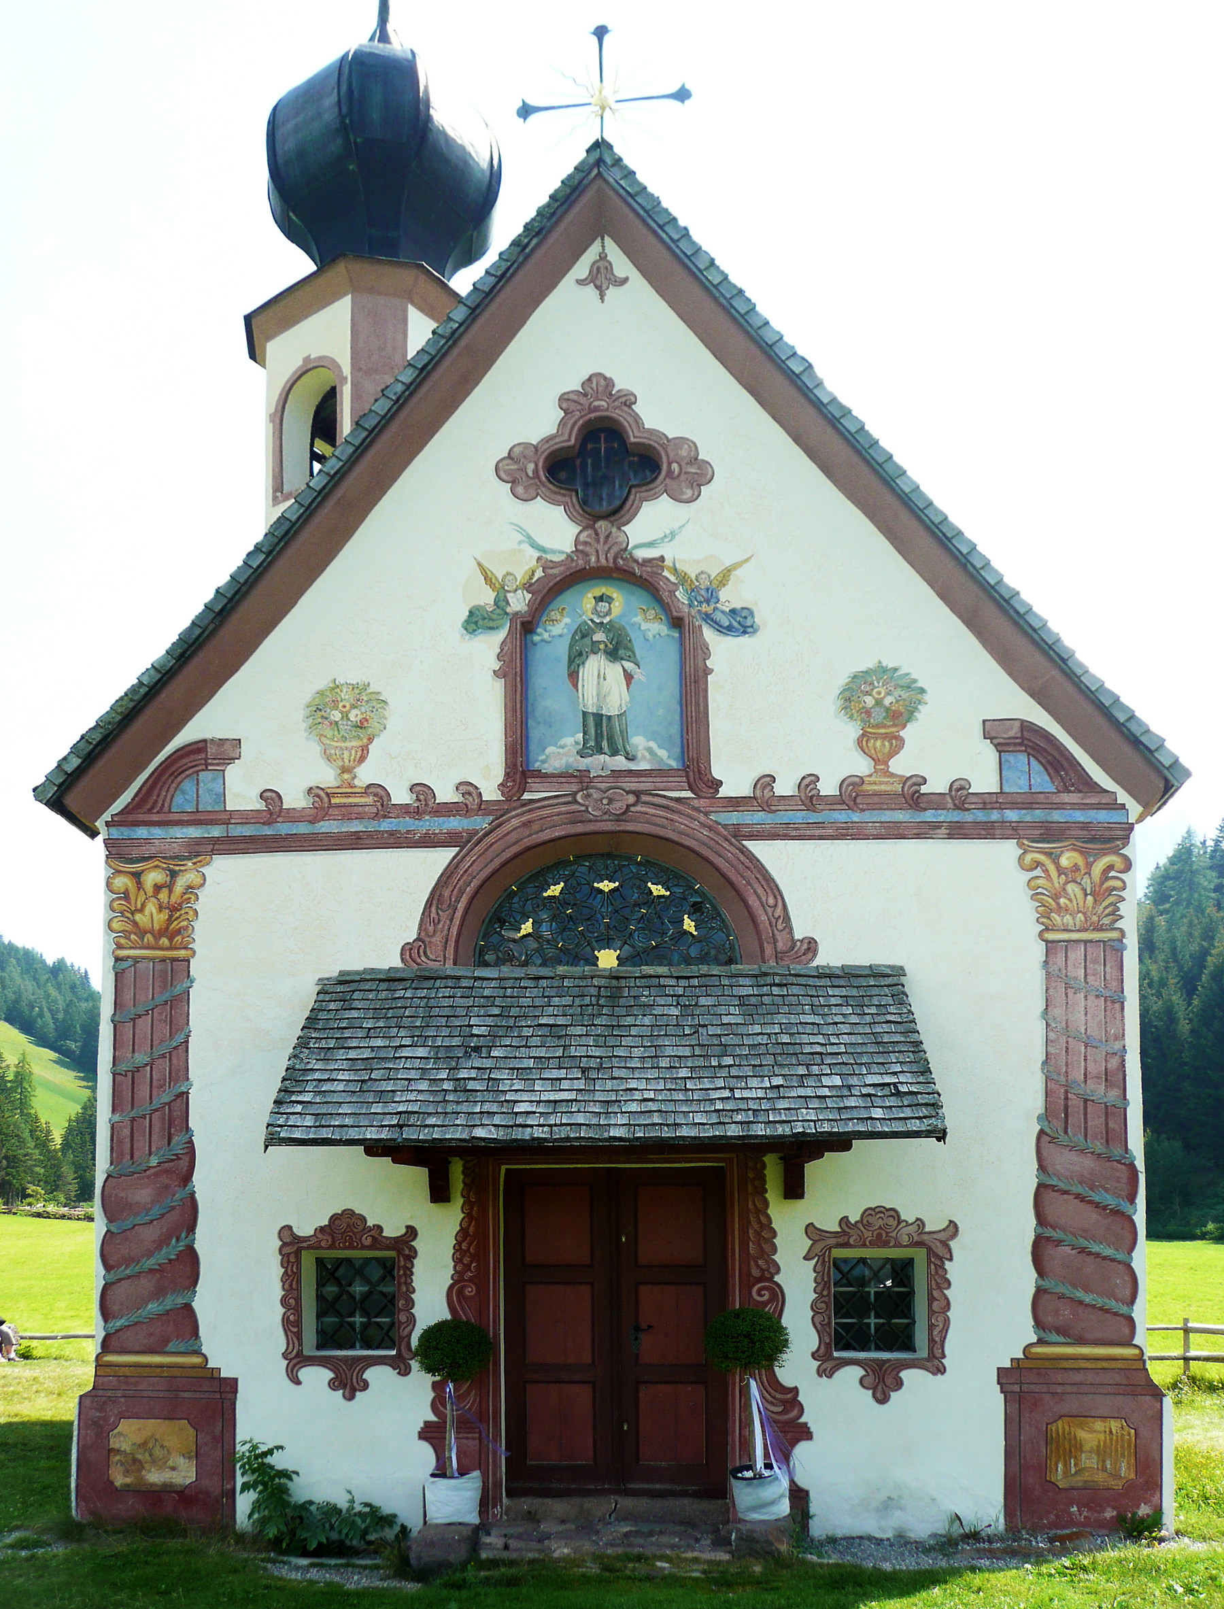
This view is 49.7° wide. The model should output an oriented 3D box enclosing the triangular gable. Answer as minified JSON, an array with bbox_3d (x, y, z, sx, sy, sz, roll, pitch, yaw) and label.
[{"bbox_3d":[-0.004,-2.183,8.988,7.500,4.650,0.600,-1,-3,2],"label":"triangular gable"}]

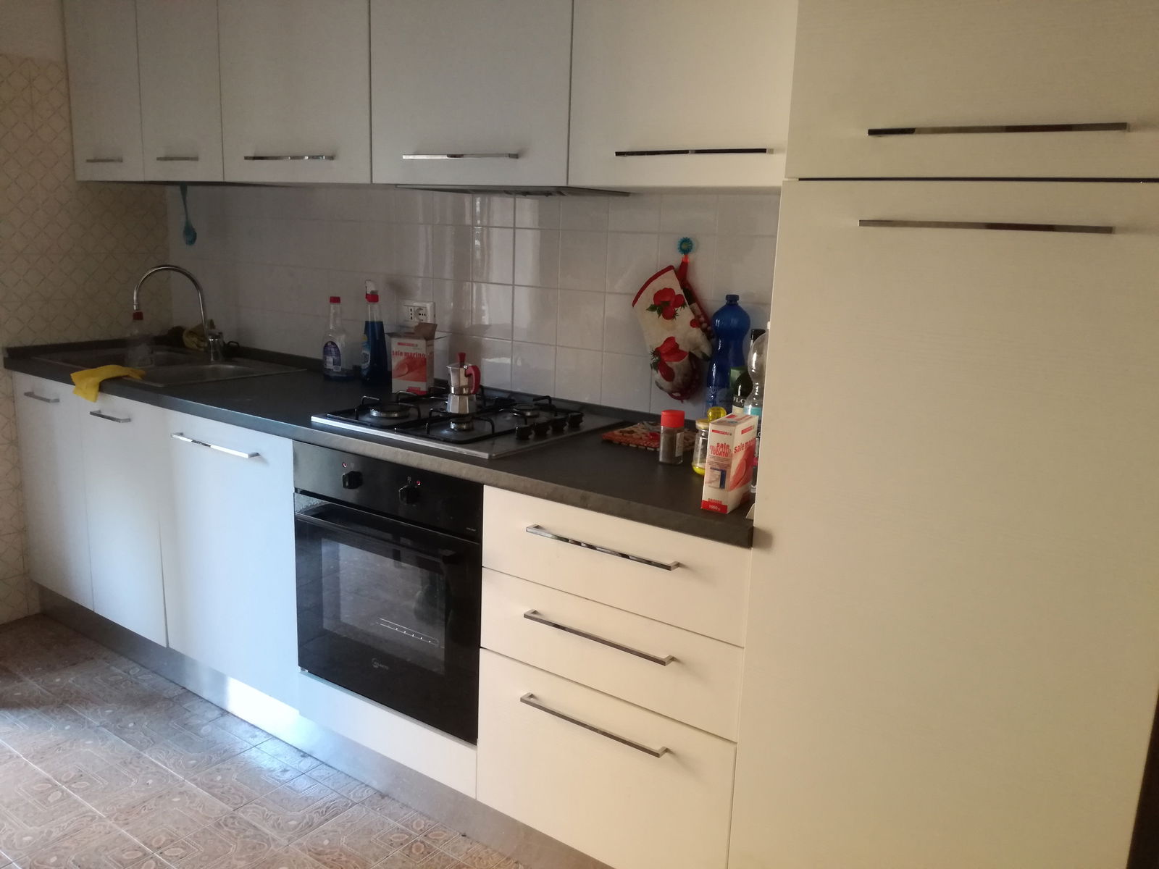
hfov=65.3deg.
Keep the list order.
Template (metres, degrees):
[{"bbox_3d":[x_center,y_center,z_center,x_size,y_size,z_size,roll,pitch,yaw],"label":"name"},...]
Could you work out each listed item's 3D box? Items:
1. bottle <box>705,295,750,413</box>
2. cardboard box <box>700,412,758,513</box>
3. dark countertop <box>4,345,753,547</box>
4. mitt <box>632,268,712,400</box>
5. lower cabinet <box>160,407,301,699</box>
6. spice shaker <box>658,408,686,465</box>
[{"bbox_3d":[0.329,-0.141,2.035,0.088,0.340,0.088,11,15,33],"label":"bottle"},{"bbox_3d":[0.265,0.049,1.585,0.048,0.152,0.115,9,14,29],"label":"cardboard box"},{"bbox_3d":[-0.629,-0.077,2.463,2.638,0.041,0.607,11,15,33],"label":"dark countertop"},{"bbox_3d":[0.220,-0.245,2.187,0.208,0.313,0.065,11,15,33],"label":"mitt"},{"bbox_3d":[-0.801,0.273,2.664,0.600,0.735,0.560,11,15,33],"label":"lower cabinet"},{"bbox_3d":[0.193,0.006,1.880,0.047,0.106,0.047,2,12,0],"label":"spice shaker"}]

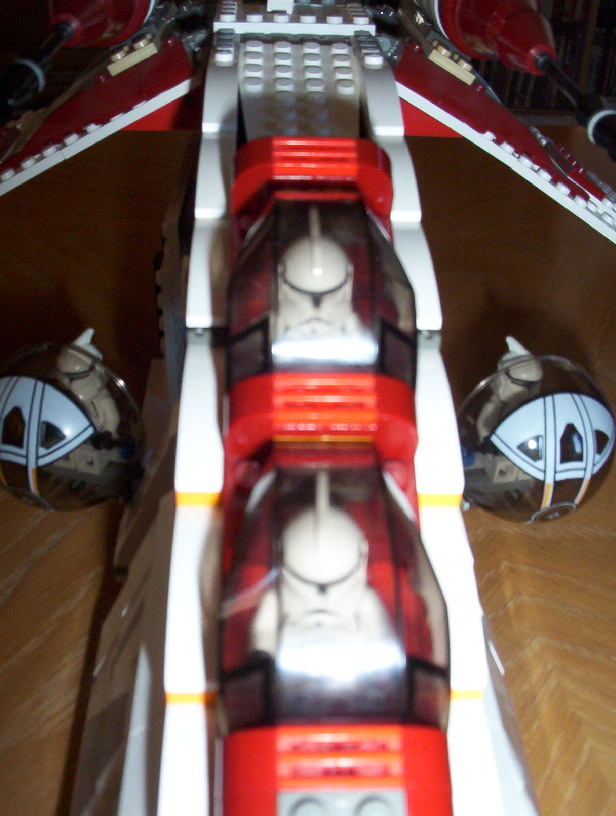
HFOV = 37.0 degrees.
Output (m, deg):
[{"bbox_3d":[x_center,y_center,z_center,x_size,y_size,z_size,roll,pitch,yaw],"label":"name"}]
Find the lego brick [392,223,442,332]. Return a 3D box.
[{"bbox_3d":[0.021,-0.027,0.186,0.008,0.010,0.032,0,32,-3],"label":"lego brick"}]

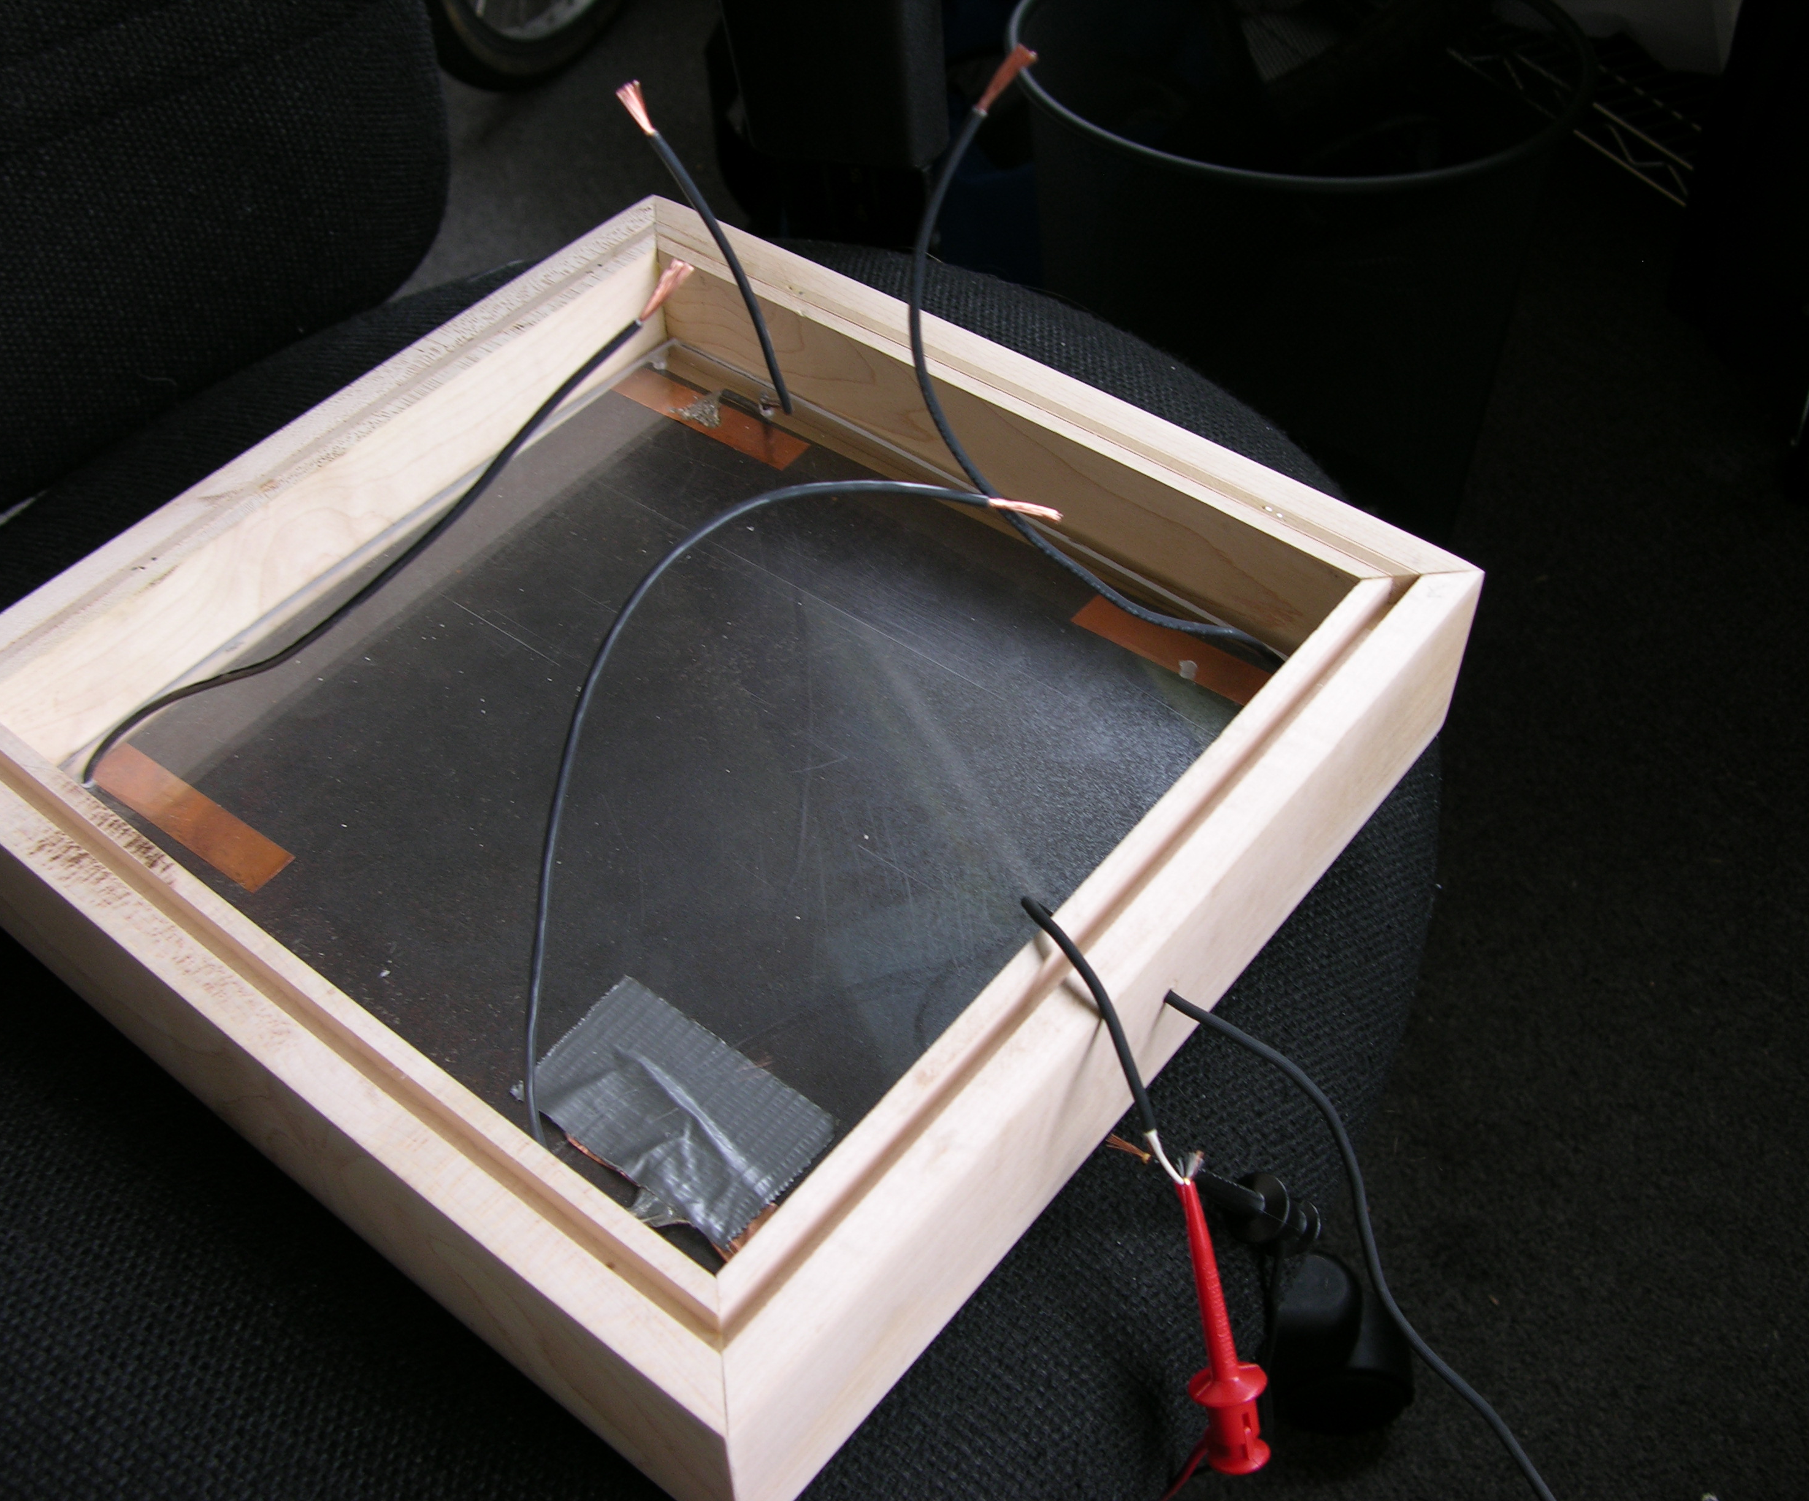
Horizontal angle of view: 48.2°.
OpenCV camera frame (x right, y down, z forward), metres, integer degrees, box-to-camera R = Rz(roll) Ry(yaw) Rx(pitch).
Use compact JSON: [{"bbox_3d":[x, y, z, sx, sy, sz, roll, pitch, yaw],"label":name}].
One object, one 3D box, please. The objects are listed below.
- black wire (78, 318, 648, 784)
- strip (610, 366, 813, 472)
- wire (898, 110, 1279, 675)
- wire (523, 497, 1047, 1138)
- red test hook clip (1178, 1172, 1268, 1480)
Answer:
[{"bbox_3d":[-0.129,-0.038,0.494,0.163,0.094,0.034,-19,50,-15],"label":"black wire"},{"bbox_3d":[-0.058,-0.100,0.607,0.067,0.001,0.013,30,56,26],"label":"strip"},{"bbox_3d":[0.050,-0.079,0.491,0.104,0.142,0.020,19,50,18],"label":"wire"},{"bbox_3d":[-0.036,-0.005,0.463,0.036,0.093,0.186,29,54,25],"label":"wire"},{"bbox_3d":[0.059,0.112,0.395,0.015,0.062,0.015,-14,12,-12],"label":"red test hook clip"}]

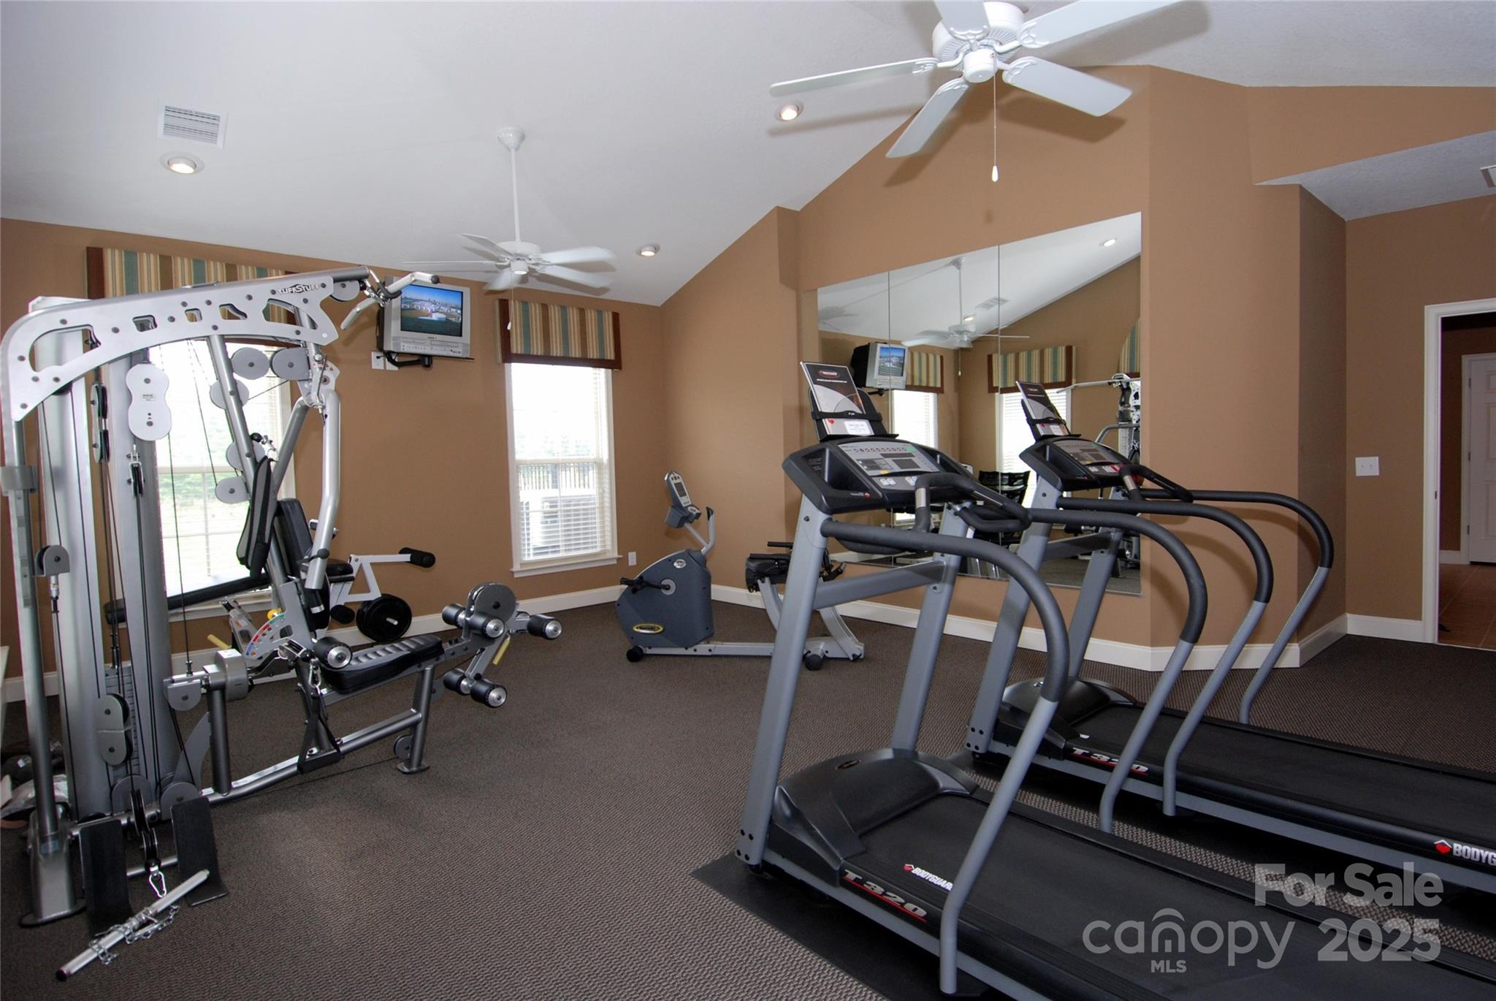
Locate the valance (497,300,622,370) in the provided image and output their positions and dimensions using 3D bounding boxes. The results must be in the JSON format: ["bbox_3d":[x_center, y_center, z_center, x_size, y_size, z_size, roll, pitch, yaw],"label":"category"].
[{"bbox_3d":[-1.659,-1.447,6.676,1.145,0.525,0.130,-4,4,-41],"label":"valance"}]

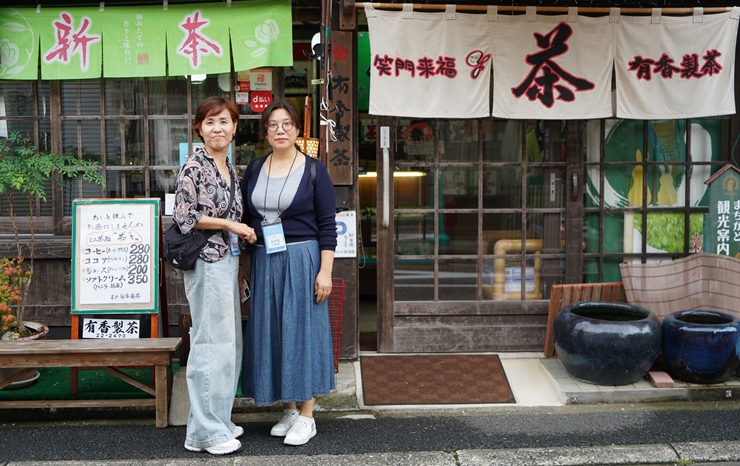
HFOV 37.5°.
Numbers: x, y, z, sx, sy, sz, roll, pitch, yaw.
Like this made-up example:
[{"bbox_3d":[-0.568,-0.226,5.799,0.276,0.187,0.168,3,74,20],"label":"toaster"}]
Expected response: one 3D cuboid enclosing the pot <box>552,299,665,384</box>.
[{"bbox_3d":[1.324,0.608,6.059,0.595,0.385,0.595,0,6,0],"label":"pot"}]

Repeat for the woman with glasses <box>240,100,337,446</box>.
[{"bbox_3d":[-0.385,0.184,5.115,0.460,1.595,0.360,2,7,18],"label":"woman with glasses"}]

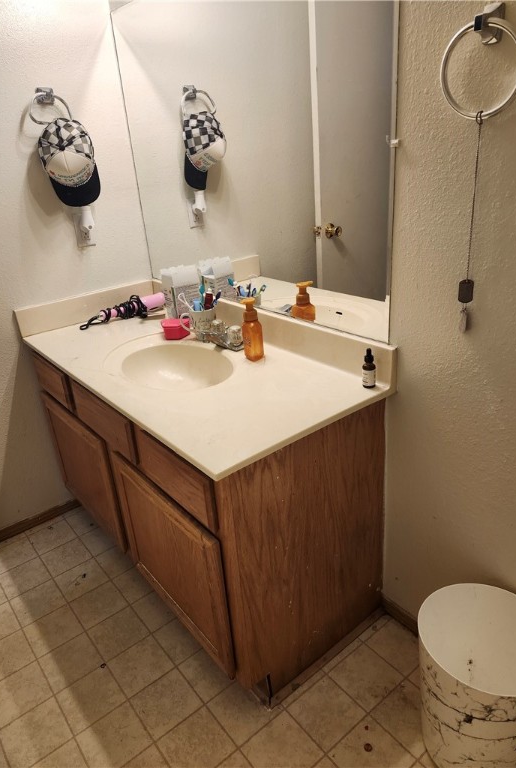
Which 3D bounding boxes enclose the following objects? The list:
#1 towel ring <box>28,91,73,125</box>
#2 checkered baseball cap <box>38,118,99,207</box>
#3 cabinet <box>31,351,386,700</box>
[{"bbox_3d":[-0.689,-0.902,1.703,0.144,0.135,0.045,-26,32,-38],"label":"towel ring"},{"bbox_3d":[-0.642,-0.753,1.742,0.184,0.284,0.149,-13,28,-10],"label":"checkered baseball cap"},{"bbox_3d":[-0.229,0.278,1.763,0.555,0.764,1.241,-22,29,-33],"label":"cabinet"}]

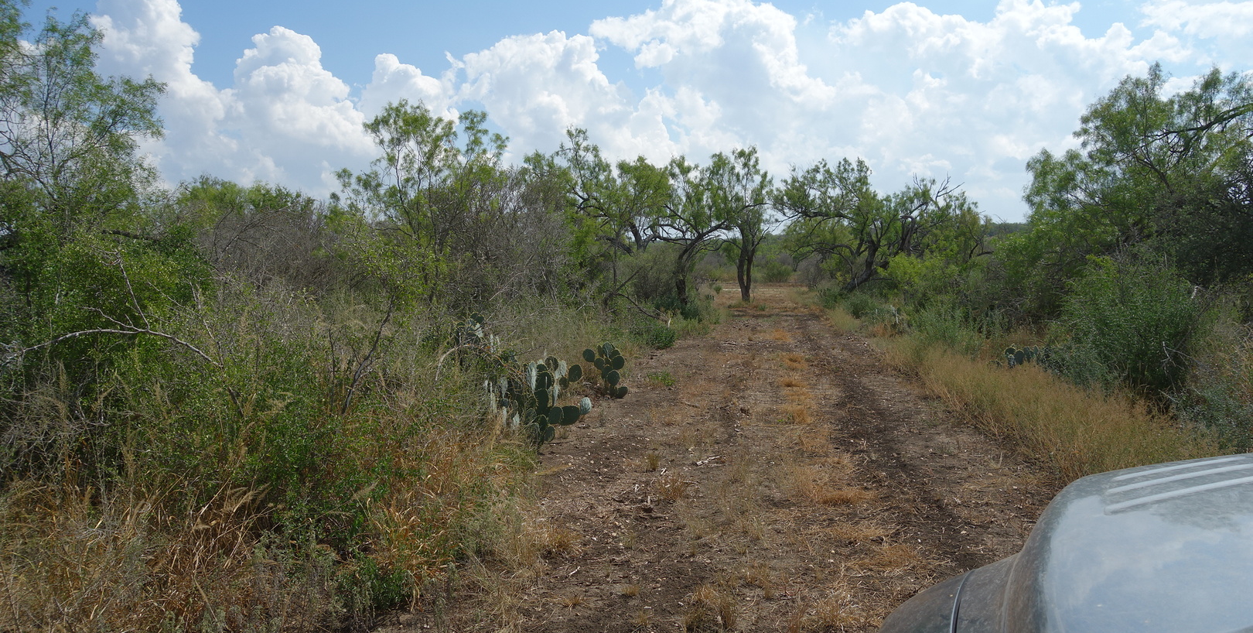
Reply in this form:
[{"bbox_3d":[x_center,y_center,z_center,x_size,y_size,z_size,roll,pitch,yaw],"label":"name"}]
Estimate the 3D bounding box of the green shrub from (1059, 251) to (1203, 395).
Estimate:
[{"bbox_3d":[5.541,0.097,10.700,1.550,1.600,1.450,0,4,0],"label":"green shrub"}]

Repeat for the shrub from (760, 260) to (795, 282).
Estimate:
[{"bbox_3d":[8.453,-2.542,55.000,1.900,1.220,1.700,0,4,0],"label":"shrub"}]

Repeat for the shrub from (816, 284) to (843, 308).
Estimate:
[{"bbox_3d":[6.238,-0.588,30.000,0.800,0.740,0.800,0,4,0],"label":"shrub"}]

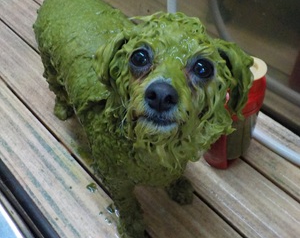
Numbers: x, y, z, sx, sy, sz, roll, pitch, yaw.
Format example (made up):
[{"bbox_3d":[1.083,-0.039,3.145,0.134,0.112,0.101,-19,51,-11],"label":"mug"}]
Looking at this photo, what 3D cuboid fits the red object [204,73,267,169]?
[{"bbox_3d":[0.141,-0.005,0.595,0.085,0.226,0.073,-39,59,-19],"label":"red object"}]

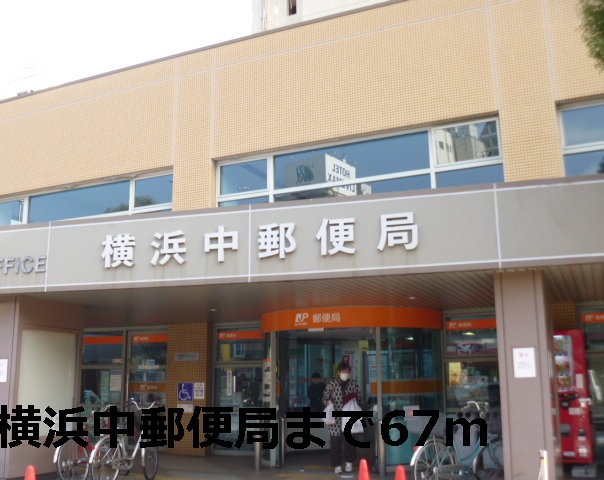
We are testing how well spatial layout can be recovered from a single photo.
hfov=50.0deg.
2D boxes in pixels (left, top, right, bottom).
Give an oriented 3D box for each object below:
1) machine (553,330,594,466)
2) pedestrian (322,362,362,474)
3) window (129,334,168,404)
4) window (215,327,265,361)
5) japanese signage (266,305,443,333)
[{"bbox_3d":[3.600,2.250,9.377,0.980,1.810,0.680,-6,-13,24],"label":"machine"},{"bbox_3d":[0.601,2.635,9.610,0.550,1.570,0.420,-1,-11,3],"label":"pedestrian"},{"bbox_3d":[-3.014,2.533,12.702,0.963,1.424,0.060,-6,-13,26],"label":"window"},{"bbox_3d":[-1.132,2.004,12.316,1.080,0.630,0.080,-6,-13,24],"label":"window"},{"bbox_3d":[0.560,1.351,10.707,3.160,0.318,1.200,-6,-13,24],"label":"japanese signage"}]

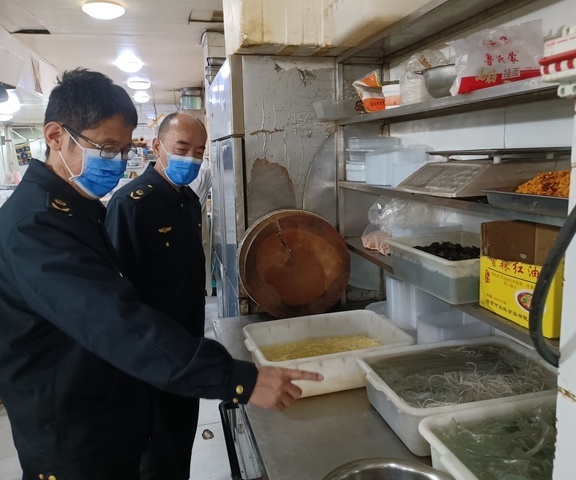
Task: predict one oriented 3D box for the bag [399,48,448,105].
[{"bbox_3d":[0.441,-0.524,1.615,0.165,0.180,0.150,1,10,15],"label":"bag"}]

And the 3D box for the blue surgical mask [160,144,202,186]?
[{"bbox_3d":[-0.327,-0.225,1.540,0.130,0.107,0.080,-10,33,-38],"label":"blue surgical mask"}]

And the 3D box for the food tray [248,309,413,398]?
[{"bbox_3d":[0.114,0.350,1.554,0.460,0.129,0.335,-5,10,-16],"label":"food tray"}]

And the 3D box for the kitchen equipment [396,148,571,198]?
[{"bbox_3d":[0.553,-0.203,1.506,0.315,0.122,0.352,-4,10,-13],"label":"kitchen equipment"}]

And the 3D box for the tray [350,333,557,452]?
[{"bbox_3d":[0.447,0.390,1.264,0.460,0.129,0.335,-5,10,-15],"label":"tray"}]

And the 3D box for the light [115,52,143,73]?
[{"bbox_3d":[-1.979,-2.191,6.214,0.335,0.100,0.335,-5,10,-16],"label":"light"}]

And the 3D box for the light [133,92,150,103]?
[{"bbox_3d":[-2.870,-2.786,9.779,0.330,0.100,0.330,-5,10,-15],"label":"light"}]

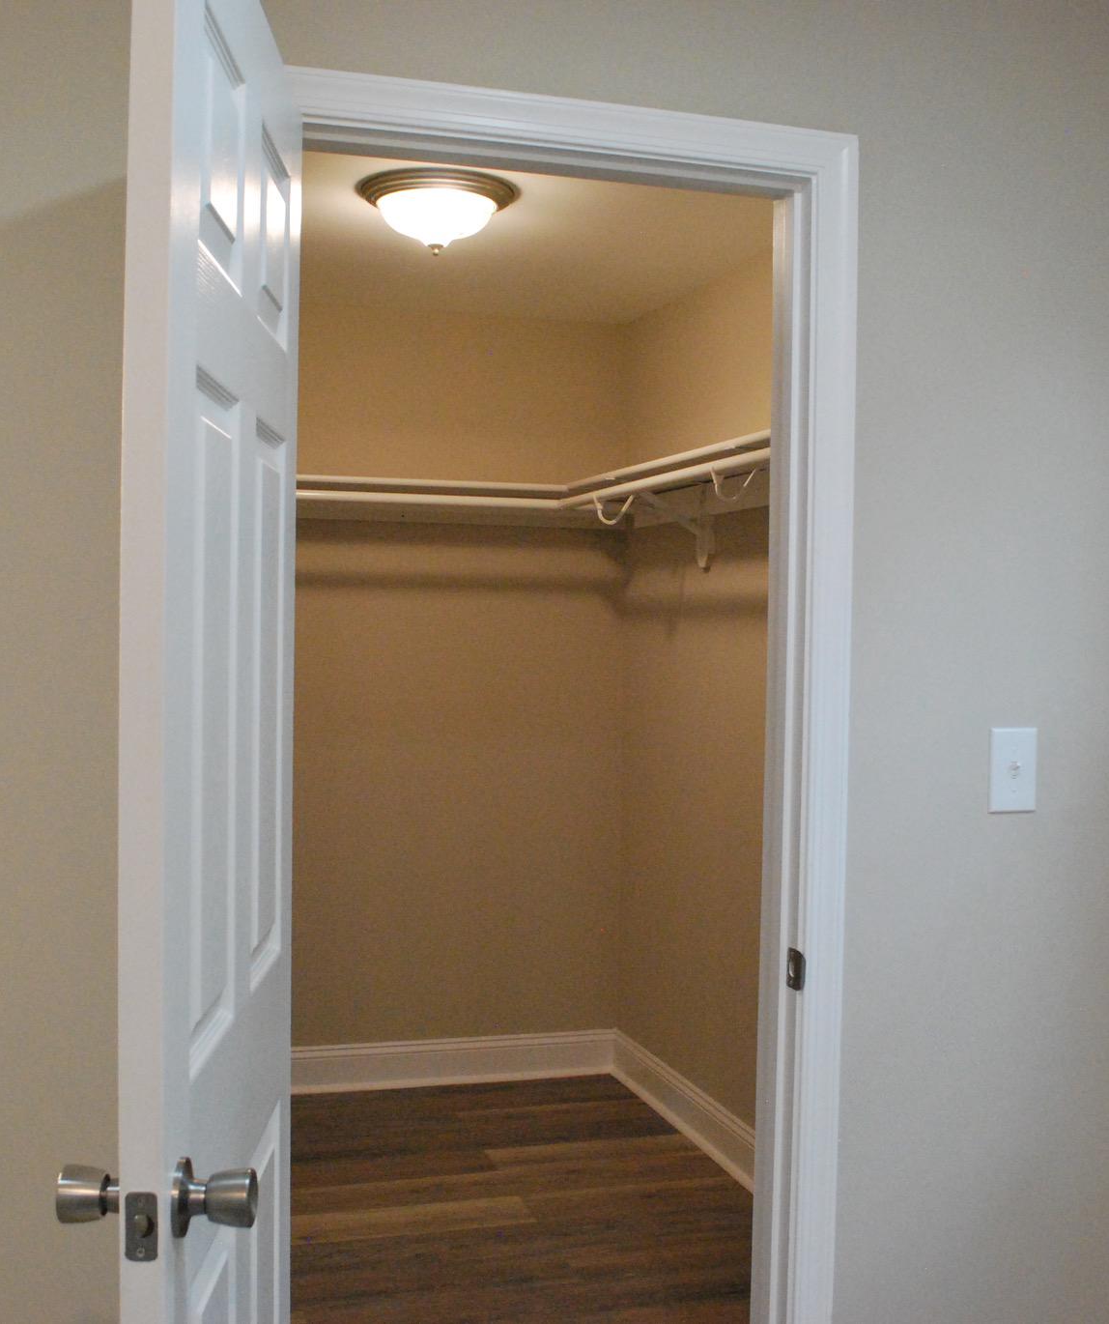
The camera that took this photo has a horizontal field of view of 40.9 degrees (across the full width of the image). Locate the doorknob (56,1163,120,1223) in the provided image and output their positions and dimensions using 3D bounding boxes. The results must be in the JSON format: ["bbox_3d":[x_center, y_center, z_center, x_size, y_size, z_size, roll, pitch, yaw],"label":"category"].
[{"bbox_3d":[-0.372,0.438,1.214,0.063,0.060,0.060,1,2,-2],"label":"doorknob"}]

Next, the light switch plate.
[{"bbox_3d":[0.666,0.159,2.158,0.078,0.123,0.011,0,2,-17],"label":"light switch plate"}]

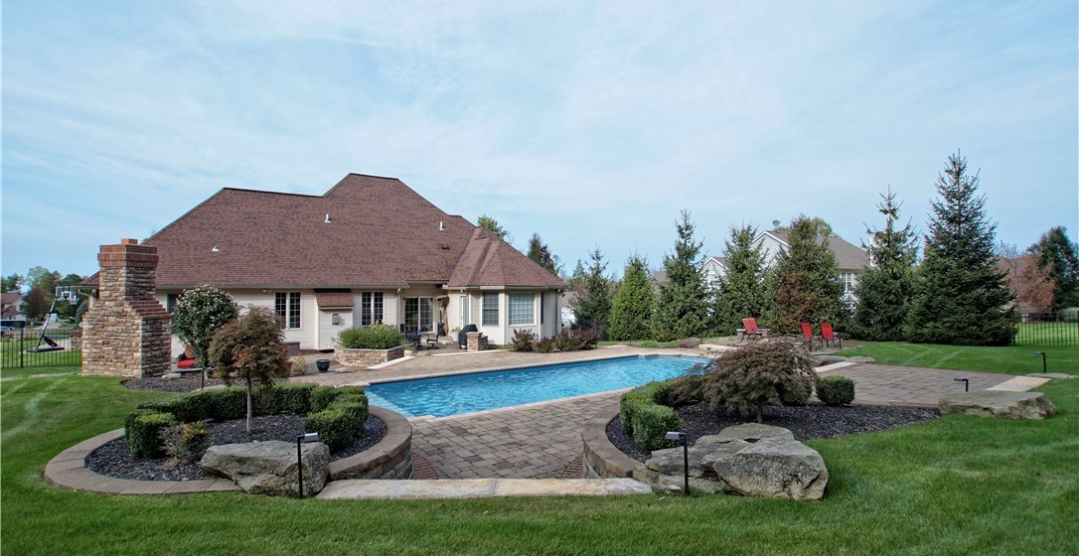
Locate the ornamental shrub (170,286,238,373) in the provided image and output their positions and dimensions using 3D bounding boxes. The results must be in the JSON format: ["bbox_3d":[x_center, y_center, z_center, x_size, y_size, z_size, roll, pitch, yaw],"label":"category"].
[{"bbox_3d":[-9.850,1.465,14.067,1.750,2.500,1.750,1,-2,-35],"label":"ornamental shrub"}]

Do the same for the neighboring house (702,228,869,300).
[{"bbox_3d":[27.300,-0.059,50.410,17.000,8.600,13.500,1,-1,-31],"label":"neighboring house"}]

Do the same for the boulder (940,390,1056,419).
[{"bbox_3d":[8.400,2.366,8.857,1.650,0.340,0.900,0,-1,13],"label":"boulder"}]

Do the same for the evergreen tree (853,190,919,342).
[{"bbox_3d":[16.300,-0.622,22.416,2.800,6.900,2.800,0,-1,0],"label":"evergreen tree"}]

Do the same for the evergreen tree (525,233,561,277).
[{"bbox_3d":[0.250,-0.304,48.014,4.200,8.200,4.200,0,-1,0],"label":"evergreen tree"}]

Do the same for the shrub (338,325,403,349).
[{"bbox_3d":[-5.620,1.944,15.955,1.980,0.700,1.300,0,-2,9],"label":"shrub"}]

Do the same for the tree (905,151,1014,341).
[{"bbox_3d":[18.100,-1.315,20.641,3.600,8.100,3.600,-1,-2,41],"label":"tree"}]

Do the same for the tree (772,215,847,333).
[{"bbox_3d":[13.500,-0.128,24.011,3.300,6.100,3.300,-1,-2,29],"label":"tree"}]

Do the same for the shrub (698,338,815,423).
[{"bbox_3d":[3.300,1.577,7.212,1.700,1.300,1.600,-1,-2,24],"label":"shrub"}]

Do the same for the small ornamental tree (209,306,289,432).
[{"bbox_3d":[-3.882,1.214,6.400,0.950,1.690,0.950,0,-1,0],"label":"small ornamental tree"}]

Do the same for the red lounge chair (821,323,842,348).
[{"bbox_3d":[11.971,2.378,19.600,0.750,1.040,0.600,1,-2,-37],"label":"red lounge chair"}]

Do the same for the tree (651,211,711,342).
[{"bbox_3d":[7.152,-0.201,24.200,2.800,6.500,2.800,0,-1,0],"label":"tree"}]

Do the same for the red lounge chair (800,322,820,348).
[{"bbox_3d":[10.350,2.172,18.313,0.750,1.070,0.600,1,-1,-44],"label":"red lounge chair"}]

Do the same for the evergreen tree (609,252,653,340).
[{"bbox_3d":[4.757,0.951,24.800,2.300,4.400,2.300,0,-1,0],"label":"evergreen tree"}]

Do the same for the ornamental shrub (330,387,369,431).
[{"bbox_3d":[-2.870,1.976,7.151,0.500,0.480,0.700,1,-2,-20],"label":"ornamental shrub"}]

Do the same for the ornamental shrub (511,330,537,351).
[{"bbox_3d":[-0.650,2.625,20.239,1.080,0.920,1.000,0,-1,0],"label":"ornamental shrub"}]

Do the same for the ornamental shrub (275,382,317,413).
[{"bbox_3d":[-3.869,1.891,7.600,0.620,0.400,0.600,1,-1,-33],"label":"ornamental shrub"}]

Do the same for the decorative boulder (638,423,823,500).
[{"bbox_3d":[1.970,1.945,5.201,1.880,0.520,1.150,0,-2,9],"label":"decorative boulder"}]

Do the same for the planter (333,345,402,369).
[{"bbox_3d":[-5.720,2.583,15.888,2.150,0.560,1.500,0,-2,9],"label":"planter"}]

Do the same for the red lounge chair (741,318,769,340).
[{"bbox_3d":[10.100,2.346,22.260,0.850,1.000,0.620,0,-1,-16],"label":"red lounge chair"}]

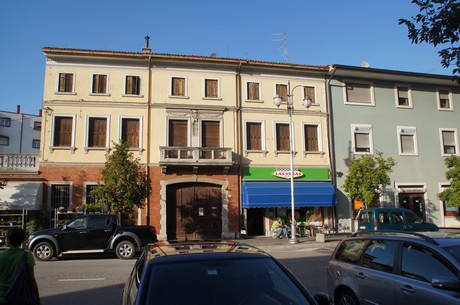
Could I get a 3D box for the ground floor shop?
[{"bbox_3d":[3.271,2.847,19.556,5.340,4.045,1.500,1,-9,-11],"label":"ground floor shop"}]

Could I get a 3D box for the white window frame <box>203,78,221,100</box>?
[{"bbox_3d":[-1.072,-3.723,20.241,1.093,1.357,0.160,1,-9,-10],"label":"white window frame"}]

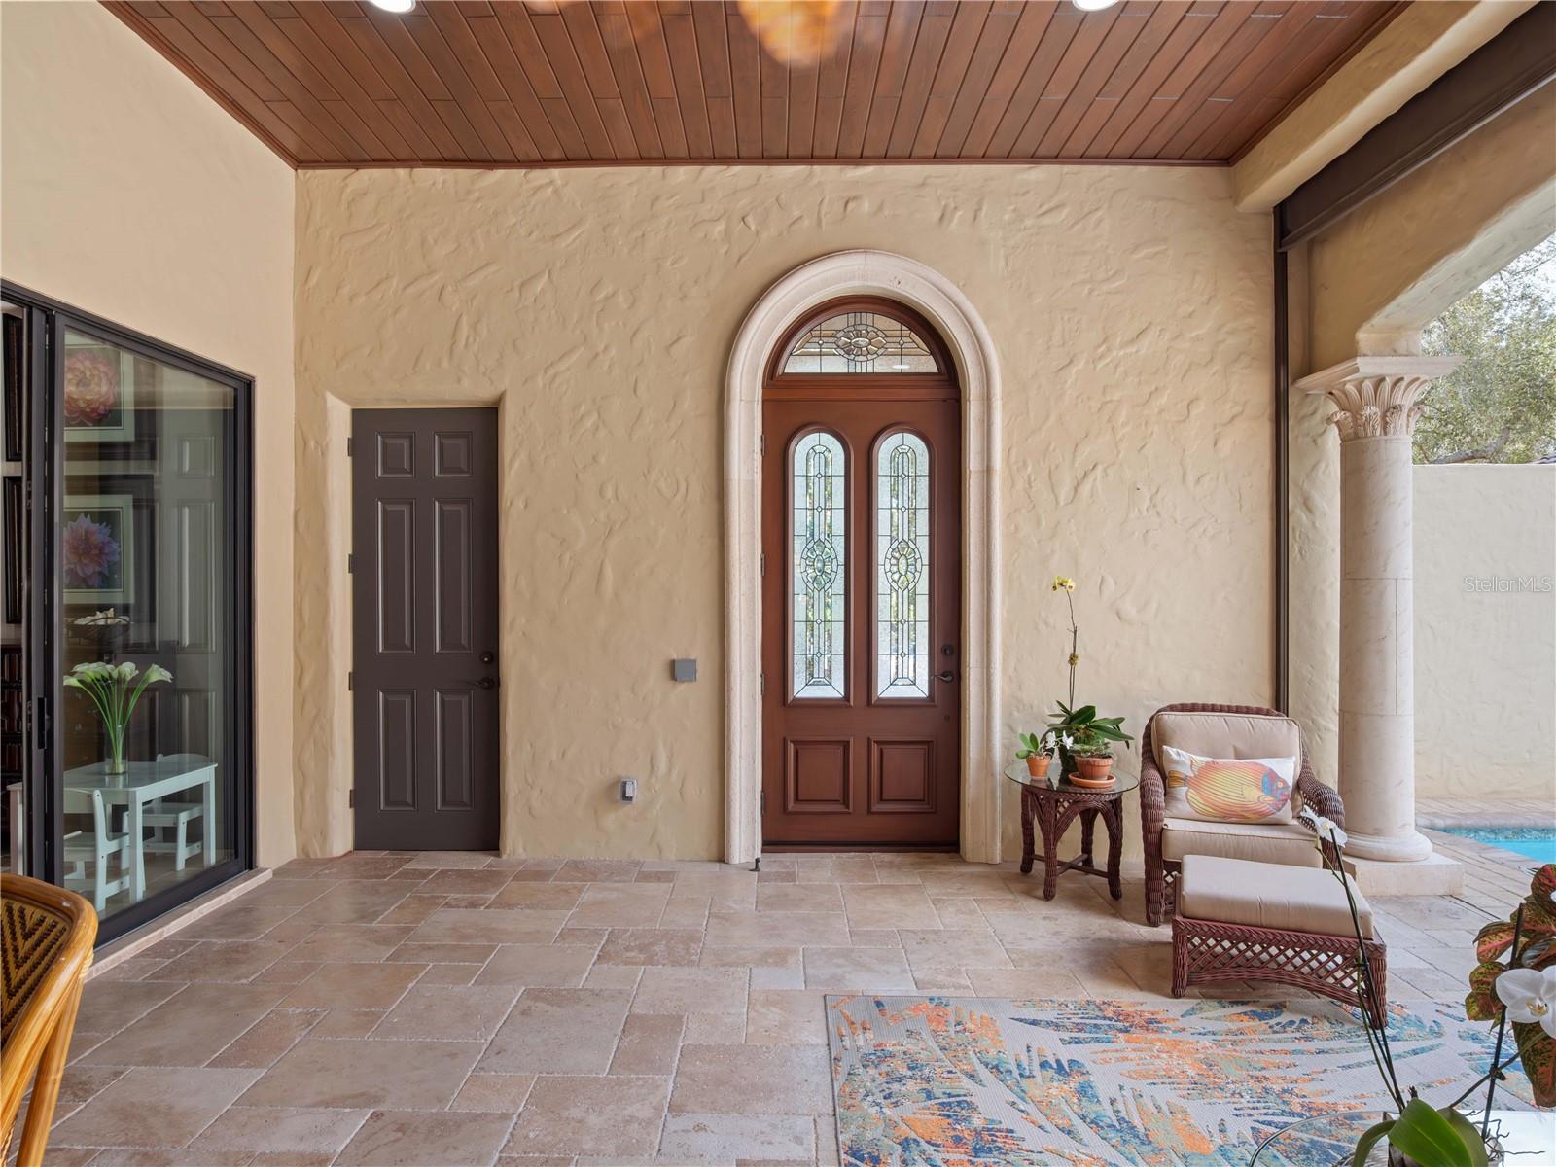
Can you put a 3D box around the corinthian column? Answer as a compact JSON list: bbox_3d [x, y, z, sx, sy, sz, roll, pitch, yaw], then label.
[{"bbox_3d":[2.990,0.122,4.500,0.480,2.400,0.500,0,0,0],"label":"corinthian column"}]

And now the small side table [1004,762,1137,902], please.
[{"bbox_3d":[1.425,1.207,4.370,0.645,0.535,0.645,0,0,0],"label":"small side table"}]

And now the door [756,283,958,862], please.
[{"bbox_3d":[0.457,-0.061,4.980,1.100,3.030,0.090,0,0,0],"label":"door"}]

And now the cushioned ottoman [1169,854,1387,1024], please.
[{"bbox_3d":[1.815,1.284,3.325,0.640,0.380,0.520,0,0,23],"label":"cushioned ottoman"}]

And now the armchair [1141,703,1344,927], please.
[{"bbox_3d":[2.075,1.032,4.100,0.745,0.885,0.820,0,0,23],"label":"armchair"}]

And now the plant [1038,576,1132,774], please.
[{"bbox_3d":[1.510,0.452,4.450,0.460,0.970,0.380,0,0,0],"label":"plant"}]

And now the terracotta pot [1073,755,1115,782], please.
[{"bbox_3d":[1.500,0.872,4.260,0.185,0.120,0.185,0,0,0],"label":"terracotta pot"}]

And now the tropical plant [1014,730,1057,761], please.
[{"bbox_3d":[1.258,0.793,4.390,0.200,0.150,0.160,0,0,0],"label":"tropical plant"}]

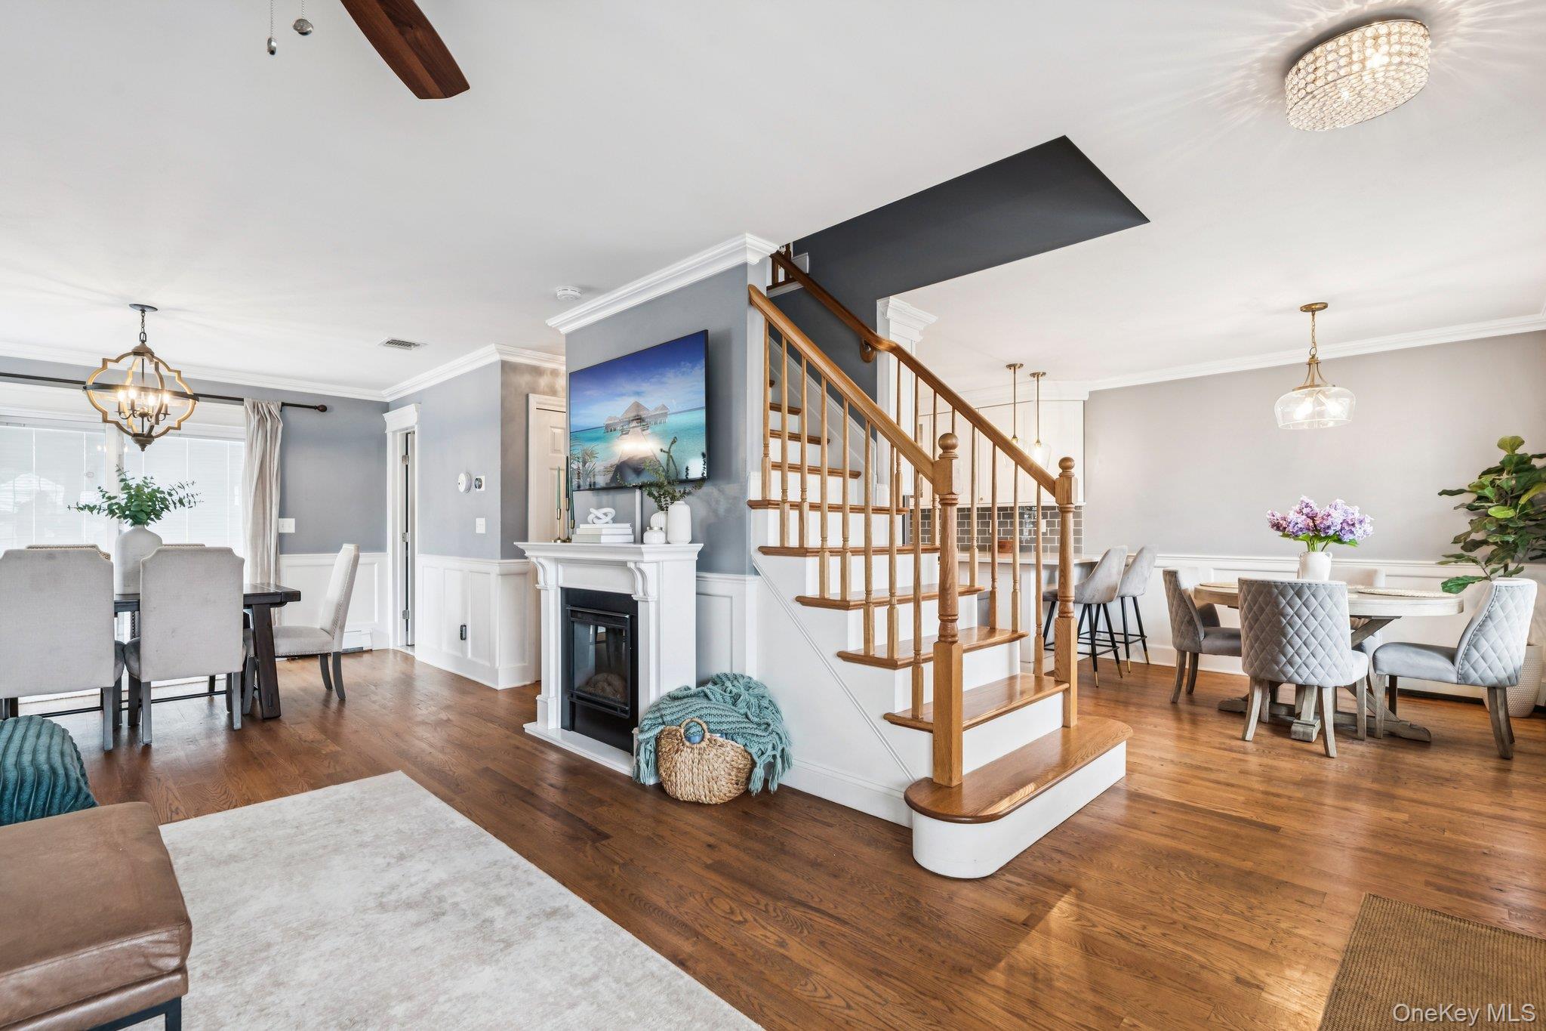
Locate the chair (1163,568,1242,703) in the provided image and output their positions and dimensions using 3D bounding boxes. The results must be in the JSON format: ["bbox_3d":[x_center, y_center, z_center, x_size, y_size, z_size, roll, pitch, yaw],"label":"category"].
[{"bbox_3d":[2.897,0.782,4.419,0.590,0.868,0.516,-1,-1,44],"label":"chair"}]

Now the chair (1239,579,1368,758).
[{"bbox_3d":[2.794,0.758,3.634,0.490,0.860,0.600,-1,-1,44],"label":"chair"}]

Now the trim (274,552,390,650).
[{"bbox_3d":[-4.004,0.810,6.267,0.050,0.930,0.883,-1,-1,44],"label":"trim"}]

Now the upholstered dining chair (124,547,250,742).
[{"bbox_3d":[-3.360,0.702,3.947,0.620,1.035,0.480,-1,-1,44],"label":"upholstered dining chair"}]

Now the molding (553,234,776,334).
[{"bbox_3d":[-0.694,-1.174,3.698,1.815,0.077,0.203,-1,-1,44],"label":"molding"}]

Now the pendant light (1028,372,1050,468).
[{"bbox_3d":[2.251,-0.779,5.816,0.200,0.830,0.200,-1,-1,44],"label":"pendant light"}]

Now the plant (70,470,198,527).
[{"bbox_3d":[-3.724,-0.089,4.036,0.450,0.340,0.550,-1,-1,44],"label":"plant"}]

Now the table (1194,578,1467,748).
[{"bbox_3d":[3.147,0.817,3.967,1.210,0.750,1.210,-1,-1,44],"label":"table"}]

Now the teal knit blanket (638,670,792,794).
[{"bbox_3d":[-0.223,0.930,3.008,0.640,0.480,0.400,0,-1,10],"label":"teal knit blanket"}]

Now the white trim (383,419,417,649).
[{"bbox_3d":[-3.419,0.156,6.290,0.870,2.220,0.130,-1,-1,44],"label":"white trim"}]

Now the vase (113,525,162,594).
[{"bbox_3d":[-3.736,0.266,4.044,0.210,0.410,0.210,-1,-1,44],"label":"vase"}]

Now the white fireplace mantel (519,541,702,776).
[{"bbox_3d":[-0.899,0.683,3.596,1.260,1.074,0.357,-1,-1,44],"label":"white fireplace mantel"}]

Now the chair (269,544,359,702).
[{"bbox_3d":[-3.204,0.729,4.623,0.486,1.035,0.615,-1,-1,44],"label":"chair"}]

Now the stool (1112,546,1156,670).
[{"bbox_3d":[2.833,0.740,5.625,0.530,0.980,0.470,-1,-1,44],"label":"stool"}]

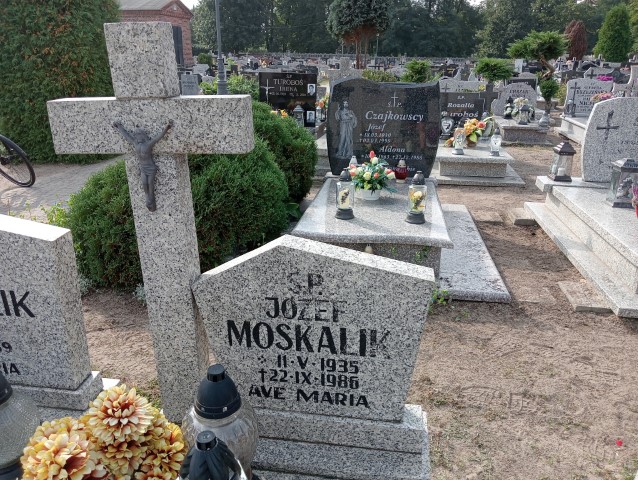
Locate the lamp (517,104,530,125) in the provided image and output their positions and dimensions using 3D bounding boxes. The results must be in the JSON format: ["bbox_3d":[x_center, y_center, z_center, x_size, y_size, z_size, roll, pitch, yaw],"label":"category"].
[{"bbox_3d":[3.903,-2.374,9.780,0.200,0.350,0.200,2,20,8],"label":"lamp"}]

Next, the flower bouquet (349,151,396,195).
[{"bbox_3d":[0.414,-0.507,3.990,0.370,0.370,0.320,2,20,8],"label":"flower bouquet"}]

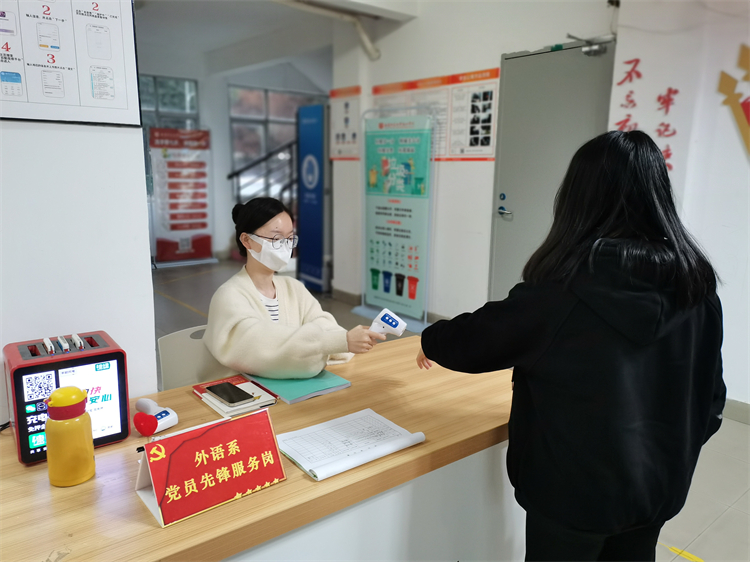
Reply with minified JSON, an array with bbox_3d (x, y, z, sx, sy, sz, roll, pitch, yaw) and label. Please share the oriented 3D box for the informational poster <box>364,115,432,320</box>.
[{"bbox_3d":[0.179,-0.565,5.200,0.050,1.865,0.836,-8,14,-40],"label":"informational poster"}]

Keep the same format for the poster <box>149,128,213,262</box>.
[{"bbox_3d":[-2.814,-1.230,8.276,0.869,1.937,0.050,-8,14,-38],"label":"poster"}]

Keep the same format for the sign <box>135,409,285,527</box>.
[{"bbox_3d":[-0.334,0.357,1.150,0.260,0.132,0.153,-8,14,-40],"label":"sign"}]

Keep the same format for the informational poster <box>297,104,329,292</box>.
[{"bbox_3d":[-0.745,-0.954,6.617,0.050,2.114,0.562,-7,13,-35],"label":"informational poster"}]

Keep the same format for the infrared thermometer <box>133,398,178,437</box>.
[{"bbox_3d":[-0.586,0.342,1.443,0.160,0.044,0.122,6,12,26],"label":"infrared thermometer"}]

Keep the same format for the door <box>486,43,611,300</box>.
[{"bbox_3d":[1.216,-0.502,4.094,0.080,2.223,0.888,-8,14,-40],"label":"door"}]

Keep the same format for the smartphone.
[{"bbox_3d":[-0.398,0.310,1.544,0.072,0.009,0.149,-9,14,-42],"label":"smartphone"}]

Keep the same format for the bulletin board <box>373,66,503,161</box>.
[{"bbox_3d":[0.449,-1.384,4.855,0.010,0.695,1.479,-8,14,-40],"label":"bulletin board"}]

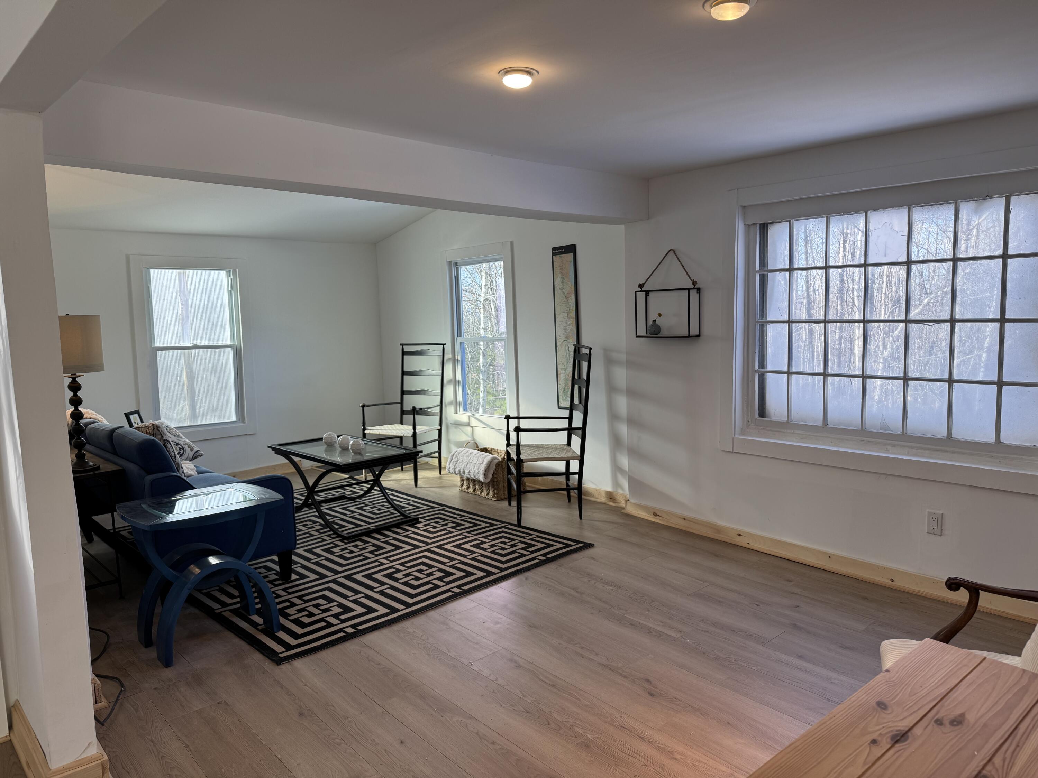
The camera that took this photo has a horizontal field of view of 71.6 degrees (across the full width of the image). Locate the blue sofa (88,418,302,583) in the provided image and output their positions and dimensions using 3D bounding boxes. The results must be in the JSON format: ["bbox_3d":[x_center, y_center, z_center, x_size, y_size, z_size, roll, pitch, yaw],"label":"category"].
[{"bbox_3d":[-2.133,0.586,4.330,0.735,0.846,2.002,-6,8,-41],"label":"blue sofa"}]

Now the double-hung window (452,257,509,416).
[{"bbox_3d":[-0.321,-0.442,6.236,0.100,1.344,0.742,-6,8,-41],"label":"double-hung window"}]

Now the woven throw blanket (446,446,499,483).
[{"bbox_3d":[-0.351,0.589,5.659,0.200,0.210,0.550,-6,8,-41],"label":"woven throw blanket"}]

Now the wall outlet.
[{"bbox_3d":[1.991,0.642,3.448,0.008,0.114,0.070,-6,8,-39],"label":"wall outlet"}]

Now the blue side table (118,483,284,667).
[{"bbox_3d":[-1.394,0.801,3.195,0.585,0.616,0.460,-6,8,-41],"label":"blue side table"}]

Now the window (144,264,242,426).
[{"bbox_3d":[-2.781,-0.346,6.197,0.770,1.365,0.100,-6,8,-41],"label":"window"}]

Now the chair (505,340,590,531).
[{"bbox_3d":[0.207,0.298,5.056,0.565,1.166,0.575,-2,6,-11],"label":"chair"}]

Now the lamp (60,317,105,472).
[{"bbox_3d":[-2.259,0.020,3.658,0.310,0.770,0.310,-6,8,-41],"label":"lamp"}]

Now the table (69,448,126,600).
[{"bbox_3d":[-2.452,0.721,3.938,0.340,0.672,1.064,-6,8,-41],"label":"table"}]

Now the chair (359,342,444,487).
[{"bbox_3d":[-0.990,0.197,6.308,0.575,1.166,0.565,2,7,29],"label":"chair"}]

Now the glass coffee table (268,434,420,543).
[{"bbox_3d":[-1.245,0.666,5.167,0.623,0.476,1.092,-7,8,-43],"label":"glass coffee table"}]

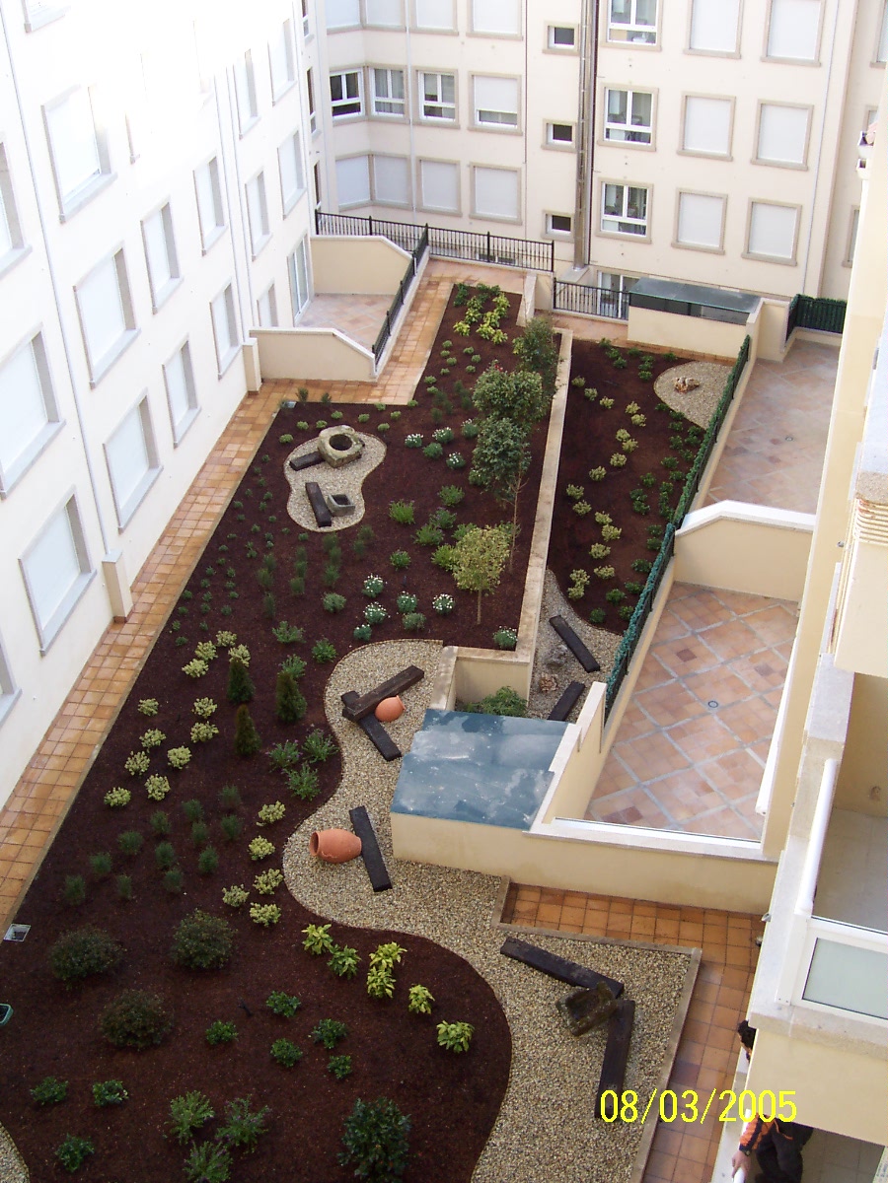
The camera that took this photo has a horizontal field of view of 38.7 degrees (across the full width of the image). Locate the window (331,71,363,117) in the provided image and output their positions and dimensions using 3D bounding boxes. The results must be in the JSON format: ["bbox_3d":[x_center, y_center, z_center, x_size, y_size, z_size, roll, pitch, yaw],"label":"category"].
[{"bbox_3d":[-3.194,-16.021,40.740,1.159,1.481,0.150,-17,37,-21],"label":"window"}]

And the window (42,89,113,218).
[{"bbox_3d":[-5.918,-7.180,20.274,0.170,1.602,2.244,2,34,6],"label":"window"}]

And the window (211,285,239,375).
[{"bbox_3d":[-4.900,-5.897,28.459,0.150,1.663,1.532,3,35,7],"label":"window"}]

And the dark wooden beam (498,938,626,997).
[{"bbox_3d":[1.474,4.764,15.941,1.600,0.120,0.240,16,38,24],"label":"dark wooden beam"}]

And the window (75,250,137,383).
[{"bbox_3d":[-5.757,-4.727,21.569,0.160,1.568,2.112,3,35,7],"label":"window"}]

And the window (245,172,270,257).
[{"bbox_3d":[-4.519,-9.074,30.268,0.170,1.647,1.621,2,34,6],"label":"window"}]

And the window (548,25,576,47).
[{"bbox_3d":[3.442,-16.128,36.703,0.896,0.624,0.160,15,38,23],"label":"window"}]

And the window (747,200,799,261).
[{"bbox_3d":[9.674,-10.614,37.259,1.357,1.592,0.150,15,38,23],"label":"window"}]

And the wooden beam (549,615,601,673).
[{"bbox_3d":[2.393,0.957,23.287,0.235,0.130,1.630,-13,36,-16],"label":"wooden beam"}]

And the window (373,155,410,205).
[{"bbox_3d":[-1.727,-13.762,42.287,1.360,1.567,0.150,15,38,23],"label":"window"}]

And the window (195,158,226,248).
[{"bbox_3d":[-5.081,-8.334,26.994,0.170,1.610,1.646,2,34,6],"label":"window"}]

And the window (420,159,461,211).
[{"bbox_3d":[-0.121,-13.212,41.107,1.424,1.632,0.160,15,38,23],"label":"window"}]

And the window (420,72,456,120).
[{"bbox_3d":[-0.155,-15.621,39.821,1.291,1.506,0.170,17,38,26],"label":"window"}]

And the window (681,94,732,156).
[{"bbox_3d":[7.511,-13.326,36.147,1.408,1.616,0.160,15,38,23],"label":"window"}]

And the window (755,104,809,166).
[{"bbox_3d":[9.544,-12.894,35.691,1.370,1.612,0.150,15,38,23],"label":"window"}]

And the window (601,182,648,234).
[{"bbox_3d":[5.591,-11.745,38.835,1.491,1.531,0.170,17,38,26],"label":"window"}]

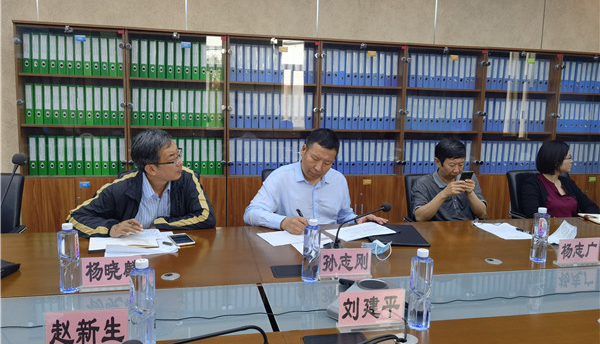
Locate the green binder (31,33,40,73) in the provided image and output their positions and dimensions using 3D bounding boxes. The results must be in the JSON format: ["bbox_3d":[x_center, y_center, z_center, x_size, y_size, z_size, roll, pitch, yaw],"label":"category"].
[{"bbox_3d":[-2.101,-0.942,3.808,0.056,0.315,0.285,0,7,-12],"label":"green binder"}]

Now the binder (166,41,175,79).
[{"bbox_3d":[-1.099,-0.938,4.018,0.060,0.315,0.280,0,7,-12],"label":"binder"}]

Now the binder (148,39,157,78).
[{"bbox_3d":[-1.238,-0.947,3.988,0.064,0.318,0.285,0,7,-12],"label":"binder"}]

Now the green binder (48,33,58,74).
[{"bbox_3d":[-1.980,-0.945,3.835,0.060,0.315,0.280,0,7,-12],"label":"green binder"}]

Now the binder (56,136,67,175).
[{"bbox_3d":[-1.966,-0.148,3.938,0.056,0.315,0.285,0,7,-12],"label":"binder"}]

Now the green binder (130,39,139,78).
[{"bbox_3d":[-1.377,-0.938,3.960,0.060,0.315,0.280,0,7,-12],"label":"green binder"}]

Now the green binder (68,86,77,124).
[{"bbox_3d":[-1.857,-0.555,3.908,0.060,0.315,0.280,0,7,-12],"label":"green binder"}]

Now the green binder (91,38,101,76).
[{"bbox_3d":[-1.667,-0.943,3.899,0.056,0.315,0.285,0,7,-12],"label":"green binder"}]

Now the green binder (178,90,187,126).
[{"bbox_3d":[-1.014,-0.555,4.101,0.060,0.318,0.285,0,7,-12],"label":"green binder"}]

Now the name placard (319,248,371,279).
[{"bbox_3d":[0.167,0.338,1.755,0.205,0.108,0.050,0,7,-11],"label":"name placard"}]

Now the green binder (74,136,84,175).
[{"bbox_3d":[-1.834,-0.146,3.964,0.060,0.315,0.280,0,7,-12],"label":"green binder"}]

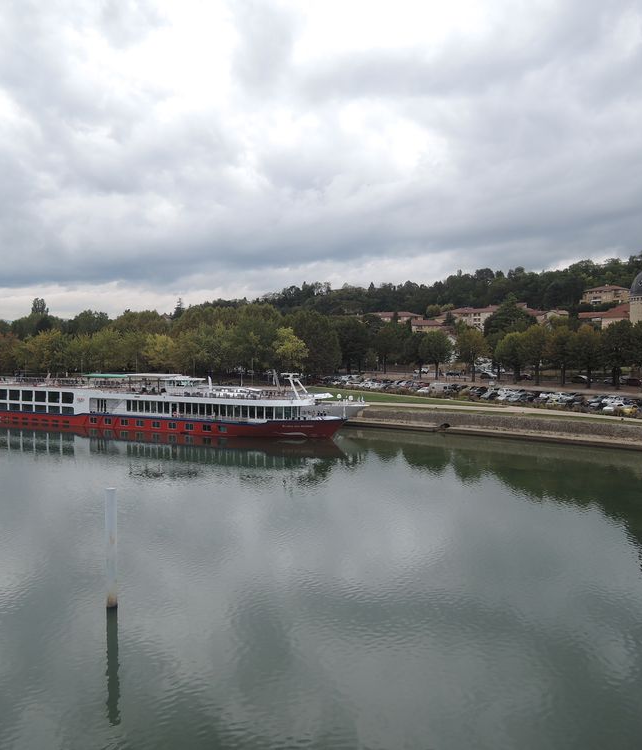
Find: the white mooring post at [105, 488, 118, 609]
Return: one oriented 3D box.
[{"bbox_3d":[-10.293,8.529,34.145,0.550,5.779,0.550,0,3,0],"label":"white mooring post"}]

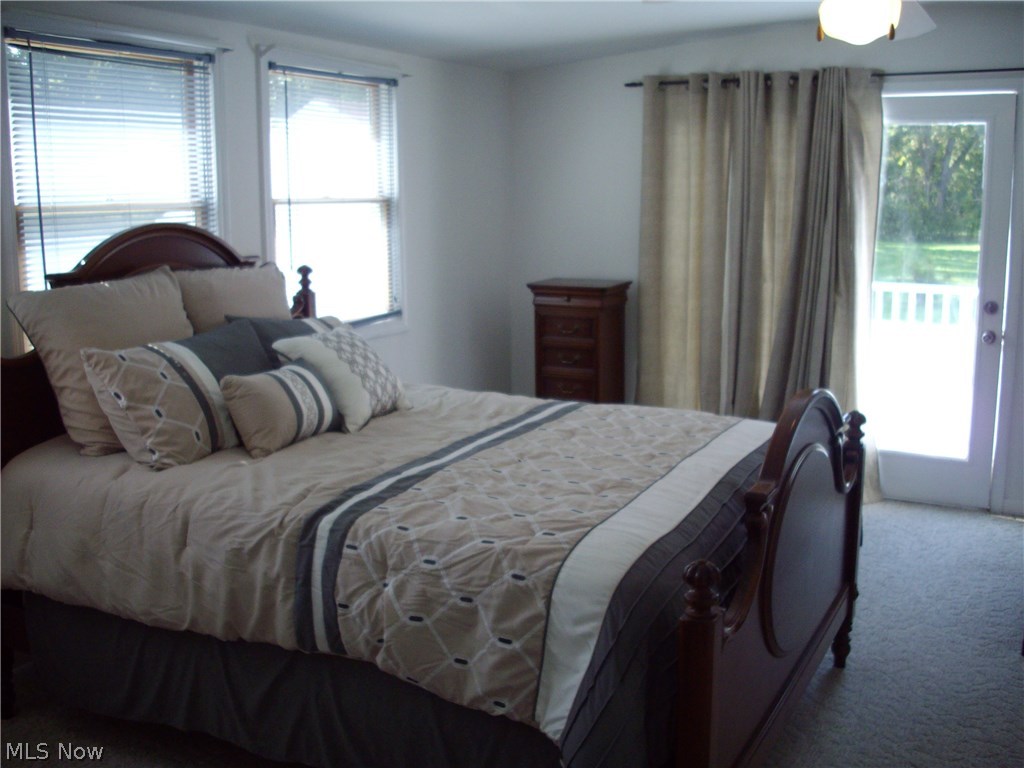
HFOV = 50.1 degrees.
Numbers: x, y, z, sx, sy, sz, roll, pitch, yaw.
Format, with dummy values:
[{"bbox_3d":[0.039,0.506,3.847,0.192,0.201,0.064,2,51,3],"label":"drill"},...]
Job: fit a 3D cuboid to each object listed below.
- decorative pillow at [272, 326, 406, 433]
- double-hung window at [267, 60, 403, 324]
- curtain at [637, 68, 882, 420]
[{"bbox_3d":[-0.572,-0.037,3.872,0.440,0.150,0.440,47,27,13],"label":"decorative pillow"},{"bbox_3d":[-0.786,-0.831,4.990,0.100,1.140,0.920,5,12,27],"label":"double-hung window"},{"bbox_3d":[1.252,-0.519,5.753,1.220,2.170,0.170,5,12,27],"label":"curtain"}]

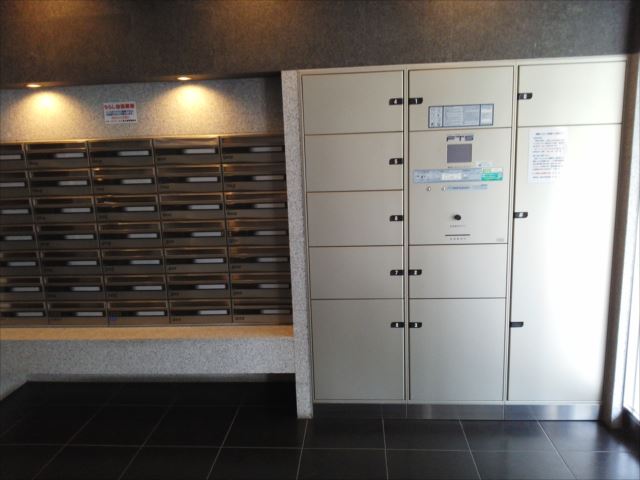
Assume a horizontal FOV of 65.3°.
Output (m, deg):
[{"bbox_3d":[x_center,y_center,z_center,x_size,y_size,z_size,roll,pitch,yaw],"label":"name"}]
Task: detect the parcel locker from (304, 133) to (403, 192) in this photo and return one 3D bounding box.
[{"bbox_3d":[0.183,-0.415,2.635,0.472,0.279,0.450,-1,11,4],"label":"parcel locker"}]

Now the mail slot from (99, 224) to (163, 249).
[{"bbox_3d":[-1.036,-0.034,2.834,0.357,0.146,0.200,-1,11,5],"label":"mail slot"}]

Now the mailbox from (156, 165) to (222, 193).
[{"bbox_3d":[-0.688,-0.349,2.831,0.363,0.150,0.280,-1,11,4],"label":"mailbox"}]

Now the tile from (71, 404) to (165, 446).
[{"bbox_3d":[-1.062,1.001,2.694,0.399,0.010,0.401,-1,10,4],"label":"tile"}]

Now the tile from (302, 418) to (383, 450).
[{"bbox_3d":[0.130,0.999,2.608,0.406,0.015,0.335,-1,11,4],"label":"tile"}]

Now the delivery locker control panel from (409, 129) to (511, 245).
[{"bbox_3d":[0.672,-0.251,2.414,0.476,0.553,0.050,-1,10,4],"label":"delivery locker control panel"}]

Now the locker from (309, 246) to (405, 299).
[{"bbox_3d":[0.205,0.130,2.765,0.479,0.281,0.445,-1,11,4],"label":"locker"}]

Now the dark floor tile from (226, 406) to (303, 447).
[{"bbox_3d":[-0.272,1.001,2.673,0.406,0.015,0.406,-1,11,4],"label":"dark floor tile"}]

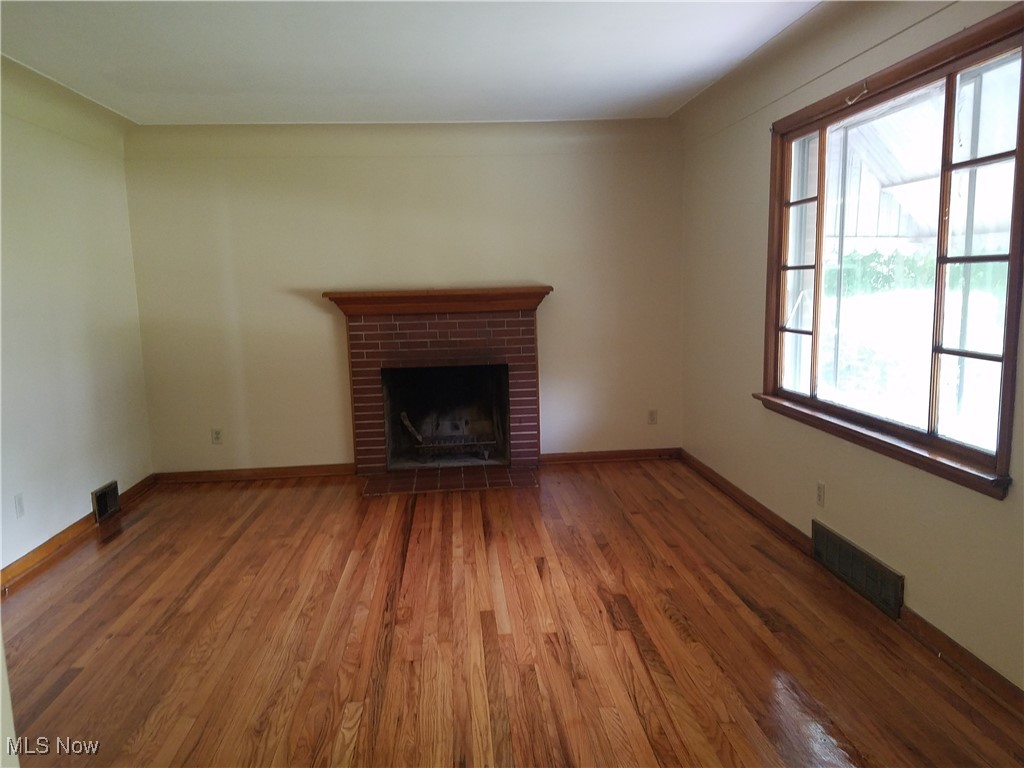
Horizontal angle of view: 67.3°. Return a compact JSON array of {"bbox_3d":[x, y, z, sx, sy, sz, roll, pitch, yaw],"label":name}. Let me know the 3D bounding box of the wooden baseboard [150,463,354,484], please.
[{"bbox_3d":[-1.847,0.641,5.541,1.413,0.086,0.028,-2,8,-5],"label":"wooden baseboard"}]

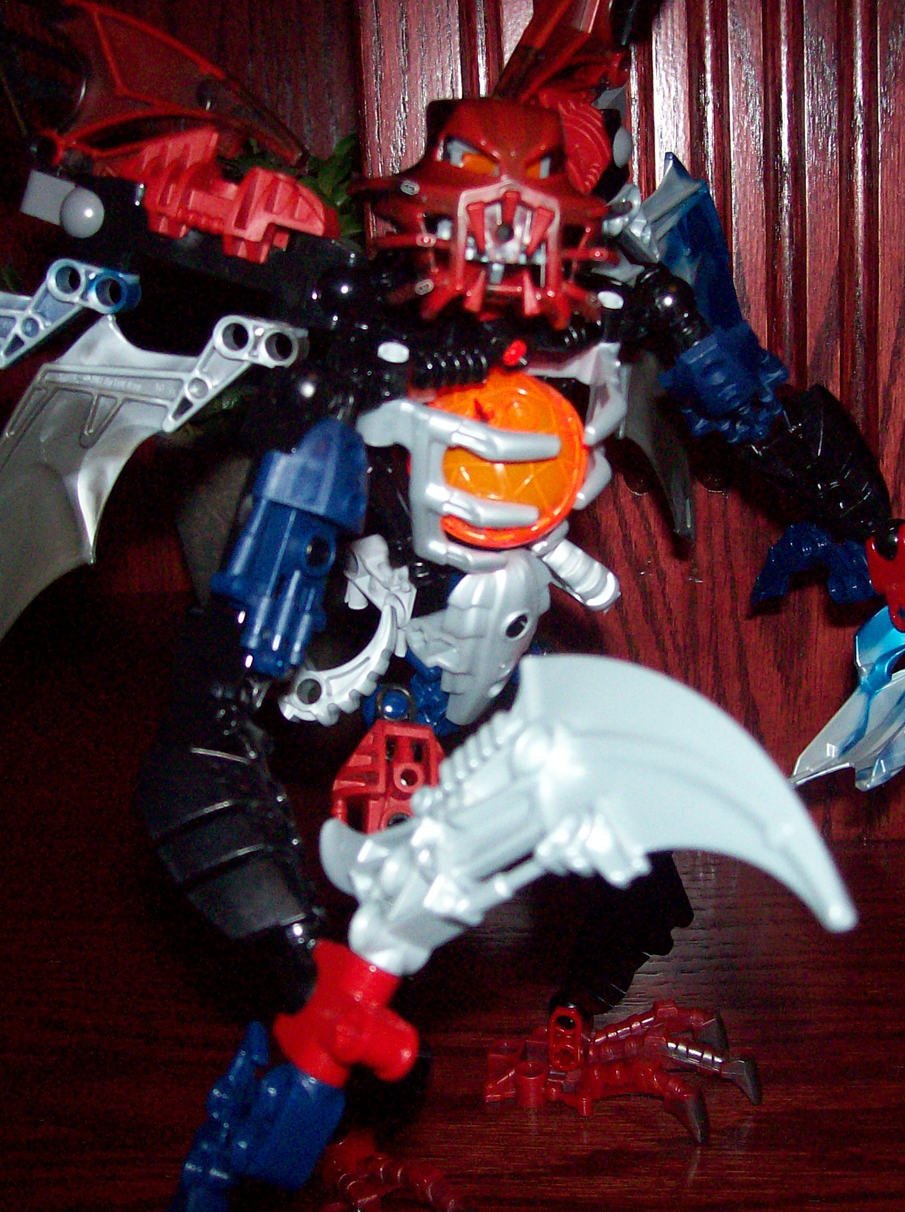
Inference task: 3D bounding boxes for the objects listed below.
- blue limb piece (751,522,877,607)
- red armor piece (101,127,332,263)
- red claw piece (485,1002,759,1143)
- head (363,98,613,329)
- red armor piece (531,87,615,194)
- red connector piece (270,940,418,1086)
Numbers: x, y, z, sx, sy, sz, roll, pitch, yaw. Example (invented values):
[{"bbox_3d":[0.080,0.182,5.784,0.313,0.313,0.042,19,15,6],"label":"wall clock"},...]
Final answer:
[{"bbox_3d":[0.079,-0.009,0.369,0.026,0.017,0.015,4,16,29],"label":"blue limb piece"},{"bbox_3d":[-0.044,-0.079,0.320,0.047,0.019,0.023,16,13,-3],"label":"red armor piece"},{"bbox_3d":[0.039,0.108,0.395,0.063,0.022,0.038,-2,12,5],"label":"red claw piece"},{"bbox_3d":[0.007,-0.079,0.338,0.047,0.044,0.038,0,12,-18],"label":"head"},{"bbox_3d":[0.025,-0.097,0.350,0.018,0.021,0.032,2,15,20],"label":"red armor piece"},{"bbox_3d":[-0.015,0.058,0.236,0.021,0.017,0.011,32,3,33],"label":"red connector piece"}]

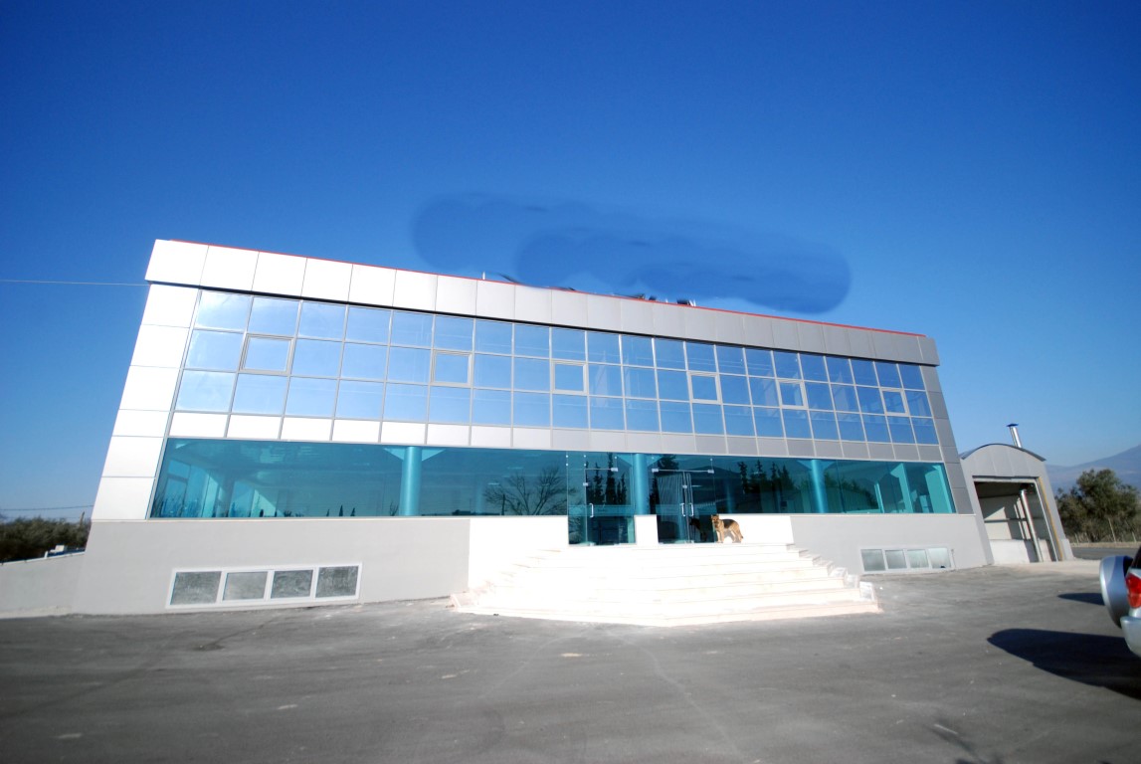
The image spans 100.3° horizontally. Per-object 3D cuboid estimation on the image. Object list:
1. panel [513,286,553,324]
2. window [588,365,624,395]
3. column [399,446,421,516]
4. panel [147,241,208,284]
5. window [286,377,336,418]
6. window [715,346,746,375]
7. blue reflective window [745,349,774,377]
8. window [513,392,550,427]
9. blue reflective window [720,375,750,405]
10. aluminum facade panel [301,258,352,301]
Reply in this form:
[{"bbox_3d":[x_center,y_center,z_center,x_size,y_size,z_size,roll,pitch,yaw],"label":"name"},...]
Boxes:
[{"bbox_3d":[-1.153,-2.457,15.224,1.188,1.188,0.100,4,-18,-16],"label":"panel"},{"bbox_3d":[1.105,-0.043,14.812,1.114,1.015,0.060,4,-18,-16],"label":"window"},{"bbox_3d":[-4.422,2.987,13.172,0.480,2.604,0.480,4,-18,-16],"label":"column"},{"bbox_3d":[-10.366,-3.124,12.608,1.188,1.188,0.100,4,-18,-16],"label":"panel"},{"bbox_3d":[-6.903,0.424,12.718,1.152,1.055,0.100,4,-18,-16],"label":"window"},{"bbox_3d":[5.729,-0.778,16.989,1.116,1.044,0.080,4,-19,-16],"label":"window"},{"bbox_3d":[6.882,-0.688,17.283,1.128,1.038,0.080,4,-18,-16],"label":"blue reflective window"},{"bbox_3d":[-1.142,0.834,14.346,1.116,1.044,0.080,4,-19,-16],"label":"window"},{"bbox_3d":[5.749,0.283,16.620,1.128,1.038,0.080,4,-18,-16],"label":"blue reflective window"},{"bbox_3d":[-6.916,-2.872,13.617,1.200,1.220,0.080,4,-19,-16],"label":"aluminum facade panel"}]

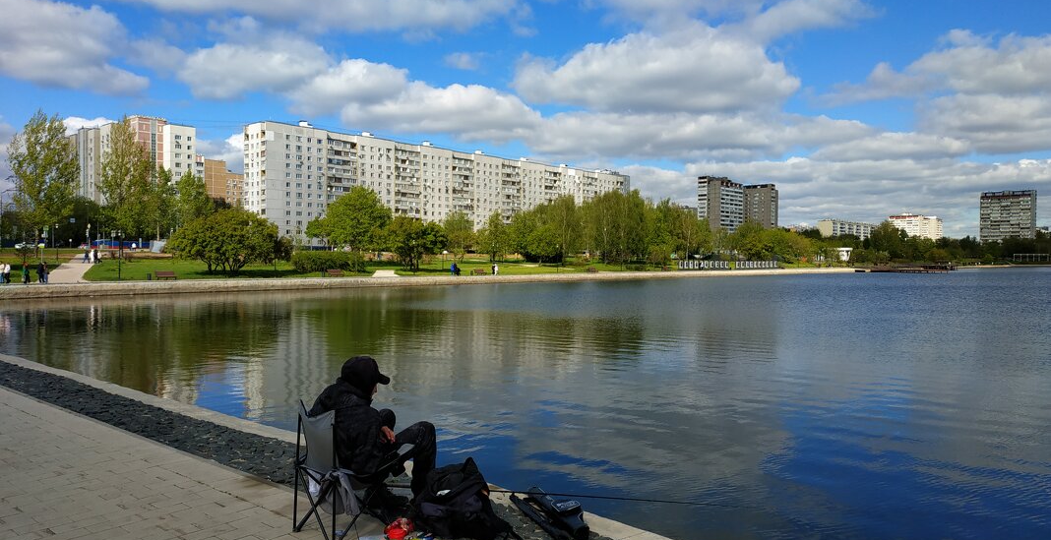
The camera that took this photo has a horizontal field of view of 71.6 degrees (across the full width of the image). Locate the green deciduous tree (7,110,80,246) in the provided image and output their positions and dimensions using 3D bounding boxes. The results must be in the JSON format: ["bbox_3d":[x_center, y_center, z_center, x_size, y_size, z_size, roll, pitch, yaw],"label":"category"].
[{"bbox_3d":[-68.226,-12.170,102.882,10.200,20.725,9.500,0,1,0],"label":"green deciduous tree"}]

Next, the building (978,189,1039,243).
[{"bbox_3d":[361.000,-34.755,545.196,31.000,46.000,14.500,0,1,42],"label":"building"}]

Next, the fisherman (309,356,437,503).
[{"bbox_3d":[-0.930,1.073,4.663,0.770,1.060,0.560,-1,1,-43],"label":"fisherman"}]

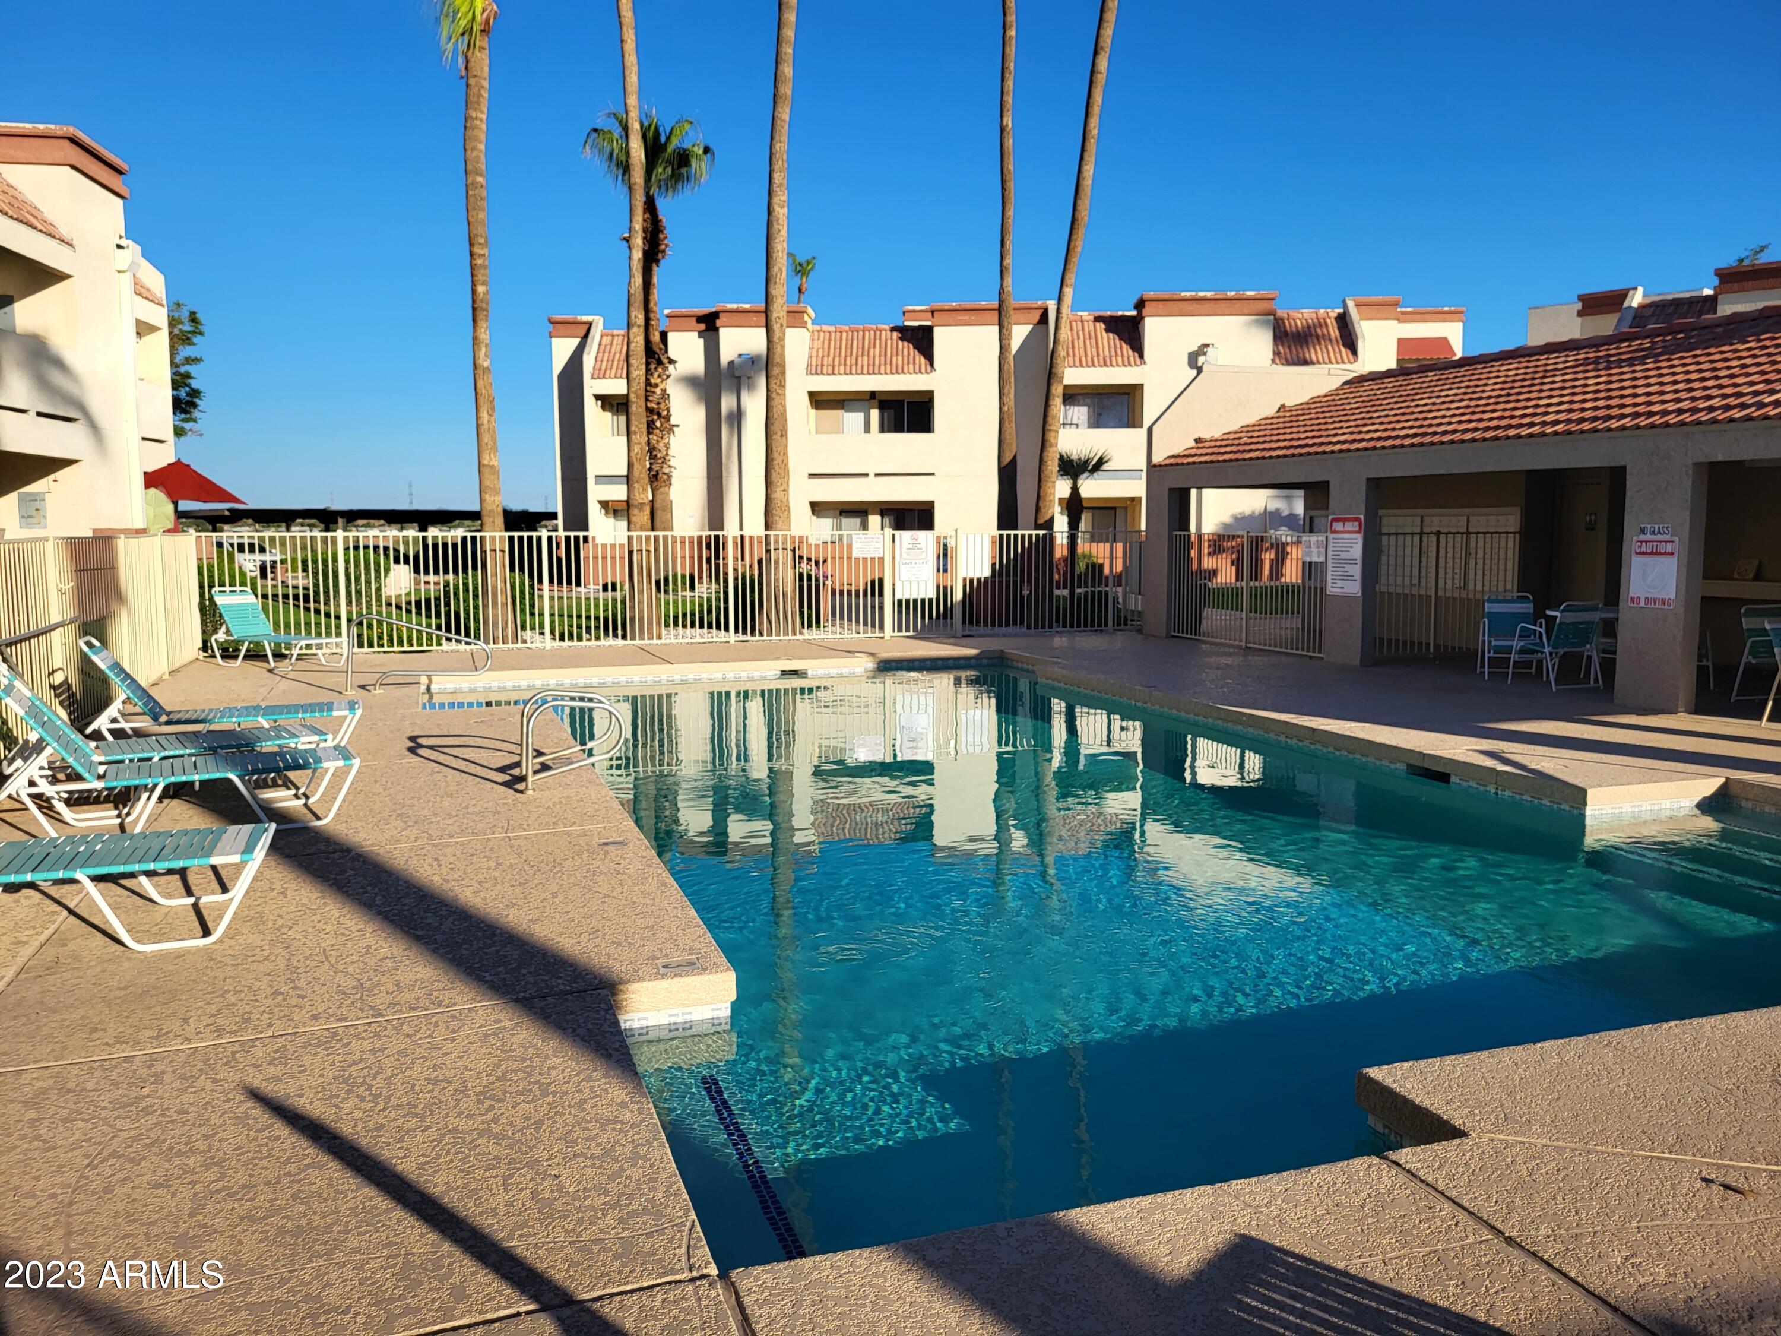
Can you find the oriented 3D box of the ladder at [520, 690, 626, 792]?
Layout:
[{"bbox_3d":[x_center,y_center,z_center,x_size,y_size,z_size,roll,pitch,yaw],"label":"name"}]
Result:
[{"bbox_3d":[-1.991,0.430,8.349,0.630,0.550,0.570,-2,6,-19],"label":"ladder"}]

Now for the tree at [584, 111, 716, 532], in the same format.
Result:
[{"bbox_3d":[-5.683,-7.527,32.187,3.132,11.332,3.132,0,6,0],"label":"tree"}]

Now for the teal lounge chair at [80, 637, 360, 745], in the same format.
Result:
[{"bbox_3d":[-4.532,0.194,9.171,1.690,0.870,0.670,-3,7,-23],"label":"teal lounge chair"}]

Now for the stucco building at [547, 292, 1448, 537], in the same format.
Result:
[{"bbox_3d":[2.995,-5.832,37.389,22.739,6.897,12.000,0,6,3],"label":"stucco building"}]

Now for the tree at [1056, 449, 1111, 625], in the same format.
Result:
[{"bbox_3d":[2.951,-2.121,21.455,1.143,2.843,1.143,0,6,0],"label":"tree"}]

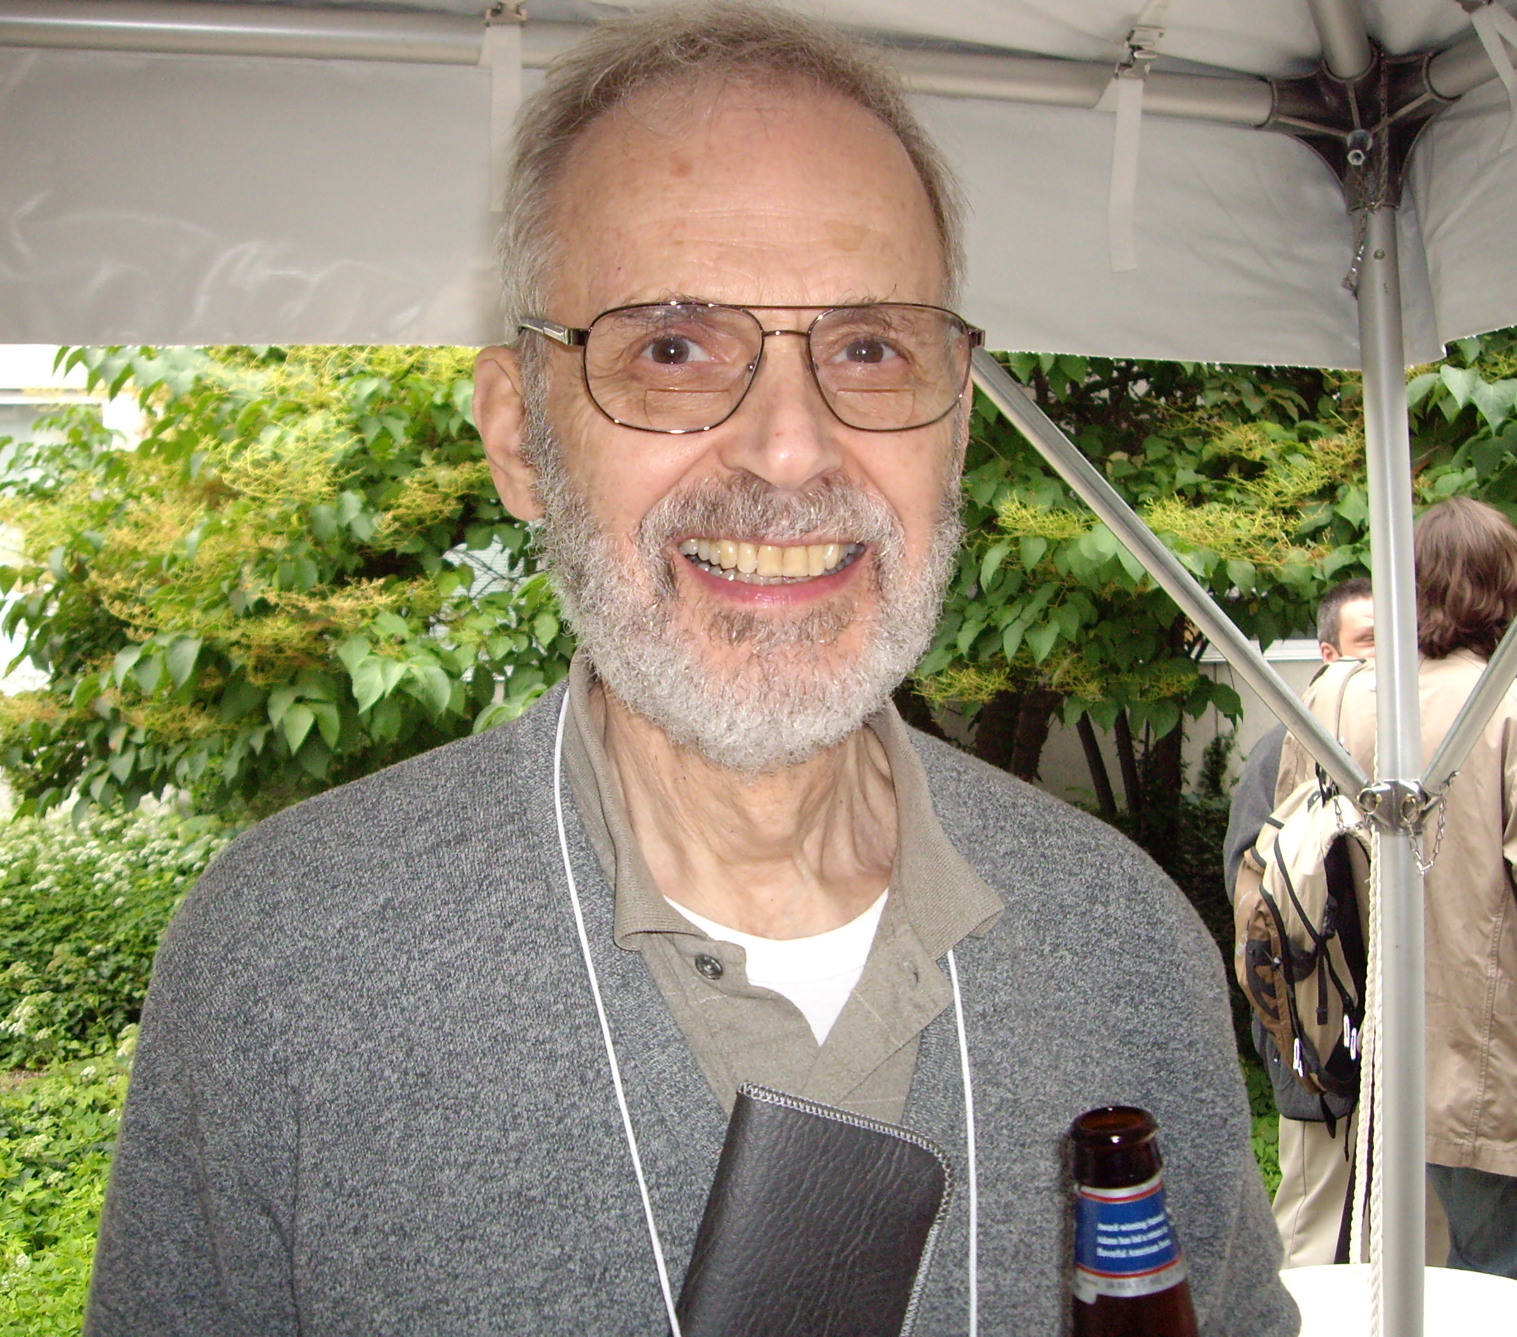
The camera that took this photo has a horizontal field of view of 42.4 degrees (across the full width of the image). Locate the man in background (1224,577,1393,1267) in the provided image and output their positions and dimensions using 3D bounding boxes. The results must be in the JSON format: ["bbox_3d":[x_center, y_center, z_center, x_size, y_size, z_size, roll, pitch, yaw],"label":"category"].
[{"bbox_3d":[1.120,0.720,3.600,0.540,1.760,0.360,-1,-1,-21],"label":"man in background"}]

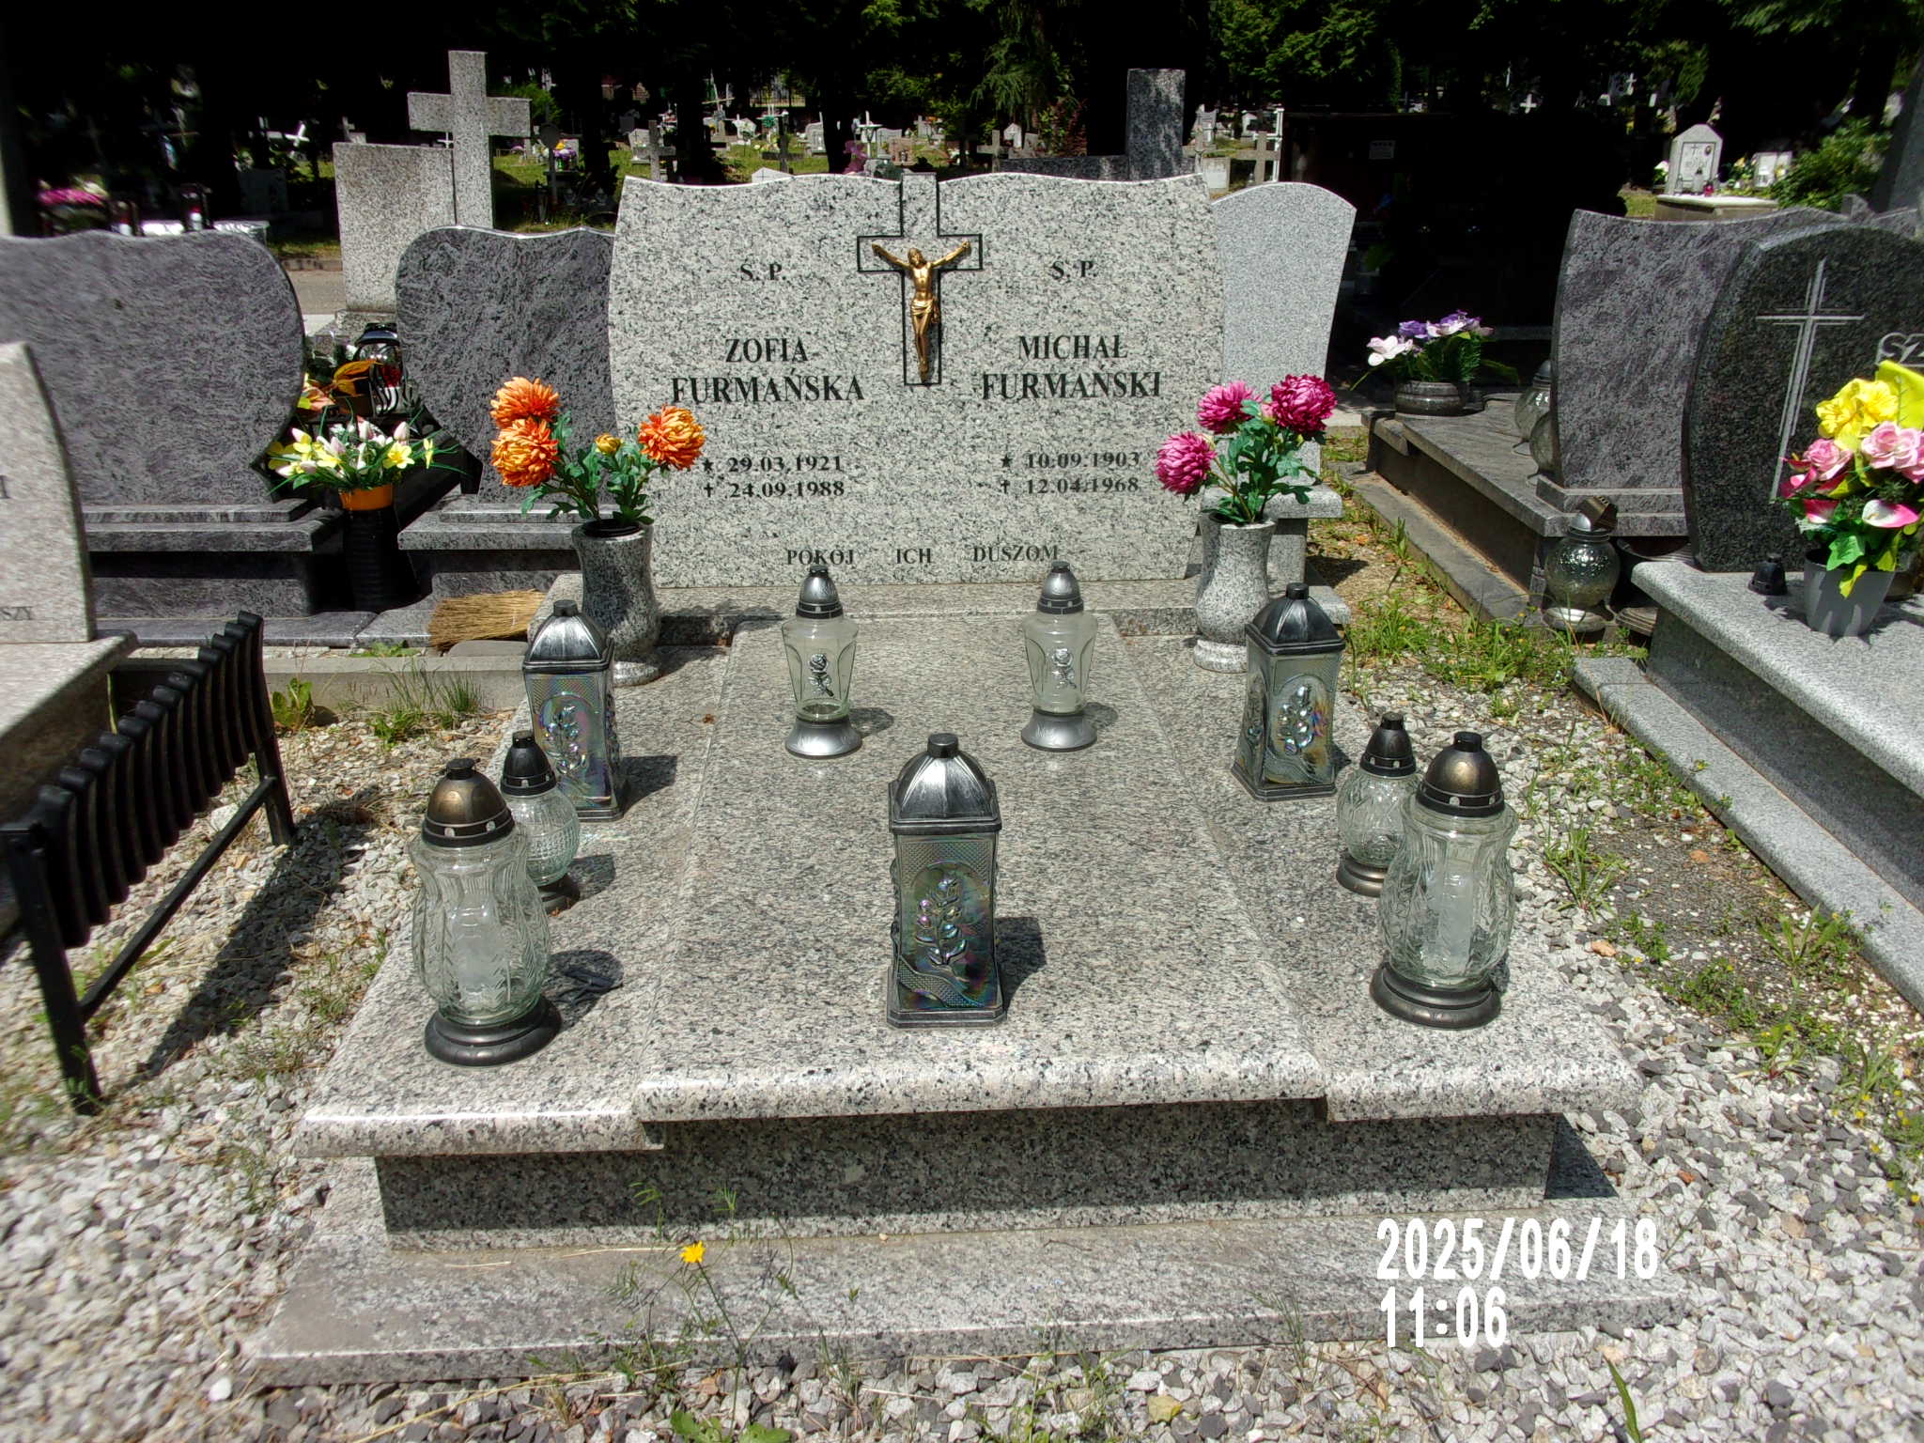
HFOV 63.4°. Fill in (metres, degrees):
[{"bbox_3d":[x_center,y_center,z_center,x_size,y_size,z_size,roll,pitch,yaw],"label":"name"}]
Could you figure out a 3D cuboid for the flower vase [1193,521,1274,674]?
[{"bbox_3d":[0.570,-0.280,3.239,0.155,0.305,0.155,-2,22,-3],"label":"flower vase"}]

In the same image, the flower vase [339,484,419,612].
[{"bbox_3d":[-1.516,-0.455,4.031,0.150,0.313,0.150,-2,22,-3],"label":"flower vase"}]

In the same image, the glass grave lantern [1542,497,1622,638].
[{"bbox_3d":[1.641,-0.418,4.085,0.190,0.310,0.190,-2,22,-3],"label":"glass grave lantern"}]

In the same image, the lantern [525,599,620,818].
[{"bbox_3d":[-0.634,-0.026,2.554,0.145,0.353,0.145,-2,23,-6],"label":"lantern"}]

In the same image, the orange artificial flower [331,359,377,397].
[{"bbox_3d":[-1.828,-1.033,4.679,0.135,0.110,0.120,-2,22,-3],"label":"orange artificial flower"}]

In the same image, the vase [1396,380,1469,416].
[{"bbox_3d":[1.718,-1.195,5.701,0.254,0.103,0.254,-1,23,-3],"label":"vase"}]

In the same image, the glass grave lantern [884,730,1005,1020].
[{"bbox_3d":[-0.020,0.183,1.908,0.145,0.353,0.145,0,23,-1],"label":"glass grave lantern"}]

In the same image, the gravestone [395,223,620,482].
[{"bbox_3d":[-0.960,-0.909,3.965,0.920,0.680,0.090,-2,22,-3],"label":"gravestone"}]

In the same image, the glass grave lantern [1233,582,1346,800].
[{"bbox_3d":[0.557,-0.060,2.635,0.145,0.353,0.145,-5,23,-12],"label":"glass grave lantern"}]

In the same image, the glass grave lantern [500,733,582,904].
[{"bbox_3d":[-0.647,0.135,2.345,0.122,0.260,0.122,-2,22,-3],"label":"glass grave lantern"}]

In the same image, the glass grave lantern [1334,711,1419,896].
[{"bbox_3d":[0.625,0.118,2.311,0.127,0.265,0.127,-1,23,-3],"label":"glass grave lantern"}]

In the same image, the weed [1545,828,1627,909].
[{"bbox_3d":[1.131,0.274,2.837,0.151,0.108,0.130,-1,23,-3],"label":"weed"}]

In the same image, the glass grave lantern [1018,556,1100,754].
[{"bbox_3d":[0.171,-0.120,2.690,0.133,0.311,0.133,-1,23,-3],"label":"glass grave lantern"}]

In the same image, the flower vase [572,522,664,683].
[{"bbox_3d":[-0.682,-0.234,3.102,0.154,0.305,0.154,-1,23,-3],"label":"flower vase"}]

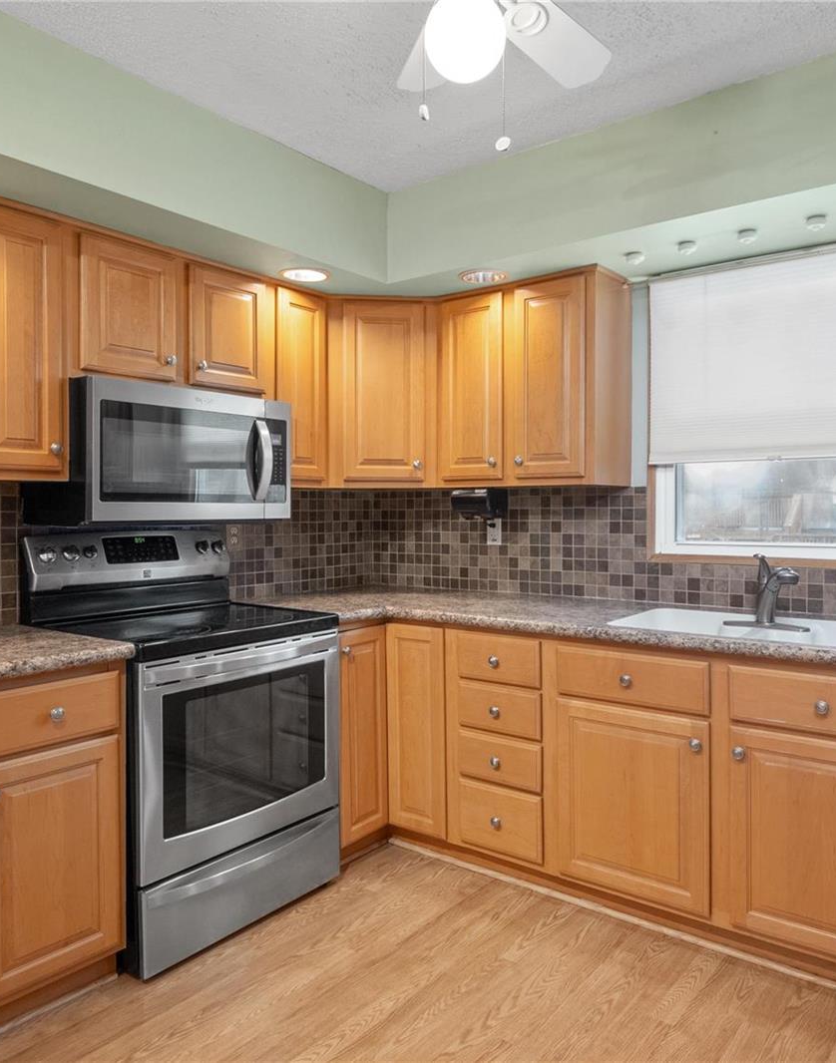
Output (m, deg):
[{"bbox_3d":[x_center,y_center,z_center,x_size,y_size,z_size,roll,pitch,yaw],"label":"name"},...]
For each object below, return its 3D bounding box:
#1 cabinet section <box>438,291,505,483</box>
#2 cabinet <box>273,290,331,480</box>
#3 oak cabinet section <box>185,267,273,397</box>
[{"bbox_3d":[0.303,-0.555,3.221,0.294,0.710,0.310,1,2,38],"label":"cabinet section"},{"bbox_3d":[-0.567,-0.550,3.147,0.322,0.765,0.289,1,2,37],"label":"cabinet"},{"bbox_3d":[-0.768,-0.691,2.855,0.310,0.391,0.344,1,2,38],"label":"oak cabinet section"}]

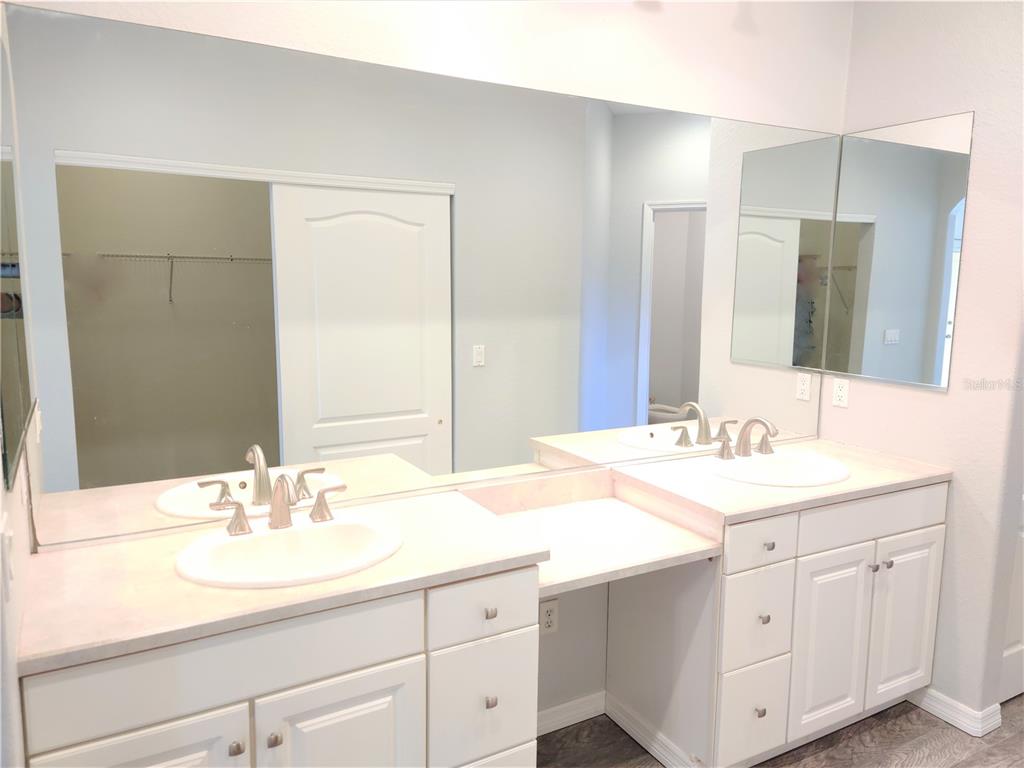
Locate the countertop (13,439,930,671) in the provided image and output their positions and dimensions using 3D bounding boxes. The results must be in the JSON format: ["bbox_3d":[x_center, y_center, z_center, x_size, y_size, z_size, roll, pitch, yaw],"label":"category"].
[{"bbox_3d":[0.183,0.419,2.271,2.730,0.123,0.564,-5,10,-28],"label":"countertop"}]

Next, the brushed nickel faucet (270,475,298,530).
[{"bbox_3d":[-0.584,0.314,1.980,0.052,0.155,0.180,-5,10,-28],"label":"brushed nickel faucet"}]

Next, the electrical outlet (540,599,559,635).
[{"bbox_3d":[0.130,0.797,2.617,0.070,0.115,0.008,-5,10,-28],"label":"electrical outlet"}]

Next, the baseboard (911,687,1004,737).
[{"bbox_3d":[1.614,1.155,2.792,0.175,0.099,0.280,-5,10,-28],"label":"baseboard"}]

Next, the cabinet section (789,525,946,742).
[{"bbox_3d":[1.104,0.800,2.838,0.765,0.620,0.480,-4,10,-30],"label":"cabinet section"}]

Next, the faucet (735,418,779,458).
[{"bbox_3d":[0.884,0.194,2.761,0.052,0.155,0.178,-5,10,-28],"label":"faucet"}]

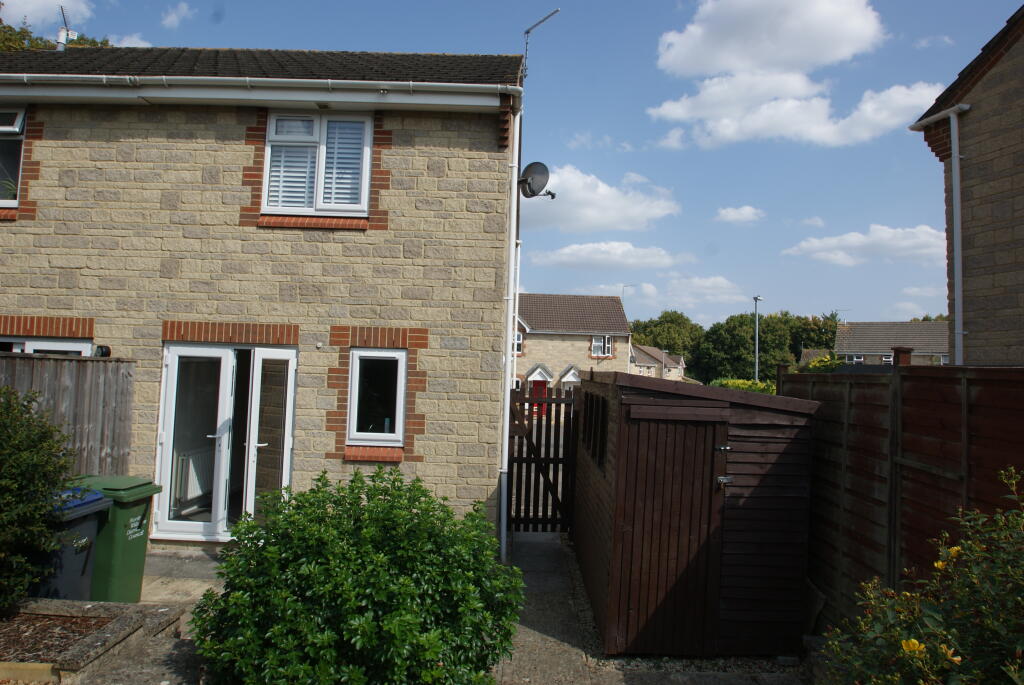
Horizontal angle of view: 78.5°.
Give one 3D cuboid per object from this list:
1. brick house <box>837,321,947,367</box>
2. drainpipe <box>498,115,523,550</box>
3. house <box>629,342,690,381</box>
[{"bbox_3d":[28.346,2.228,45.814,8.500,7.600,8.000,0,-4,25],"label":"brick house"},{"bbox_3d":[-0.014,-0.125,6.659,0.080,4.822,0.090,2,-4,1],"label":"drainpipe"},{"bbox_3d":[18.698,4.359,80.500,7.800,7.600,7.500,5,-5,-38],"label":"house"}]

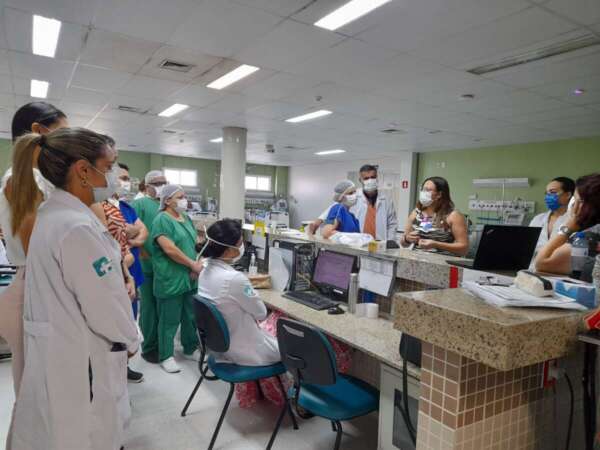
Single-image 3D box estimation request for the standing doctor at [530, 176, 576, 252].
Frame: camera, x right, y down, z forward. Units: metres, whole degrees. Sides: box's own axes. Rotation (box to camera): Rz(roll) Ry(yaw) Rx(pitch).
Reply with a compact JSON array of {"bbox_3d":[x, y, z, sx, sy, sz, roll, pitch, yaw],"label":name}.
[{"bbox_3d":[1.733,0.517,2.850,0.320,1.670,0.470,0,3,-38],"label":"standing doctor"}]

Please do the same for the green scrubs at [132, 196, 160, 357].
[{"bbox_3d":[-1.327,0.471,3.984,0.320,1.420,0.500,3,3,6],"label":"green scrubs"}]

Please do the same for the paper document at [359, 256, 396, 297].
[{"bbox_3d":[0.466,0.316,2.707,0.020,0.210,0.290,1,3,-31],"label":"paper document"}]

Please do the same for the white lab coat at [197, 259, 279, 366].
[{"bbox_3d":[-0.396,0.538,2.912,0.480,0.670,0.510,1,3,-31],"label":"white lab coat"}]

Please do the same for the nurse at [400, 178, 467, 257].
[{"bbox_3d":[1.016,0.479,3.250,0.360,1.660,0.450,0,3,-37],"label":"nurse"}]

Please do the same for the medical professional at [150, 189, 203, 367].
[{"bbox_3d":[-1.053,0.434,3.710,0.350,1.560,0.450,3,2,21],"label":"medical professional"}]

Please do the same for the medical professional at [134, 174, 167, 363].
[{"bbox_3d":[-1.323,0.366,3.978,0.340,1.730,0.520,3,3,6],"label":"medical professional"}]

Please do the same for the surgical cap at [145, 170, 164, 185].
[{"bbox_3d":[-1.298,-0.423,3.880,0.200,0.135,0.170,3,2,22],"label":"surgical cap"}]

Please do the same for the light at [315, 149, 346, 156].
[{"bbox_3d":[0.822,-2.027,12.076,0.230,0.070,1.220,1,3,-31],"label":"light"}]

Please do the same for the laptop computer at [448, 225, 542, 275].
[{"bbox_3d":[1.131,0.122,2.548,0.368,0.253,0.338,2,2,-13],"label":"laptop computer"}]

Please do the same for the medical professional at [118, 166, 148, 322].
[{"bbox_3d":[-1.362,0.375,3.270,0.350,1.690,0.470,3,2,18],"label":"medical professional"}]

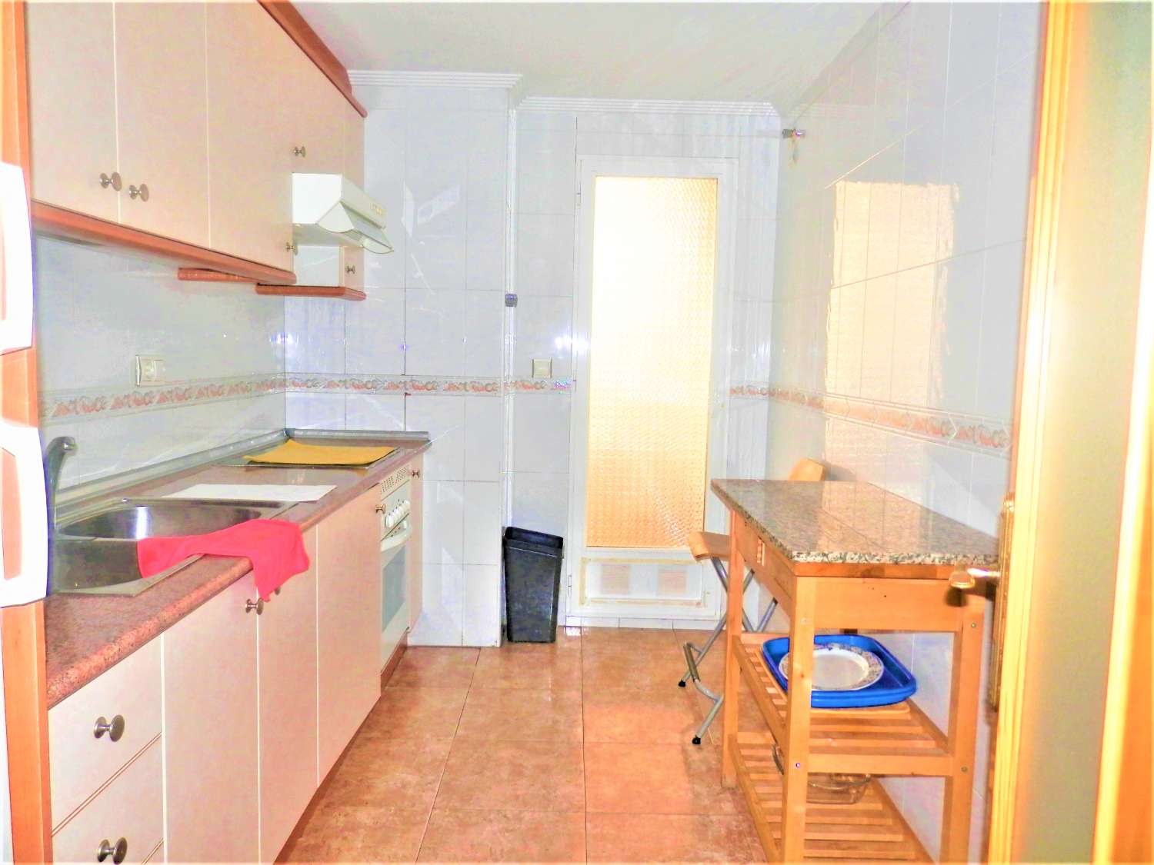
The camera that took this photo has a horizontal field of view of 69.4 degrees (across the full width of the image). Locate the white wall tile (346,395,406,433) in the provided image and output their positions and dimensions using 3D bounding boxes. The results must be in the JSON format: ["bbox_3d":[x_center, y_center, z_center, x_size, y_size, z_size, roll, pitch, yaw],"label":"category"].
[{"bbox_3d":[-0.851,0.016,3.523,0.250,0.365,0.010,1,5,0],"label":"white wall tile"}]

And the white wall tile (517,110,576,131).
[{"bbox_3d":[-0.136,-1.381,3.691,0.258,0.091,0.010,1,5,0],"label":"white wall tile"}]

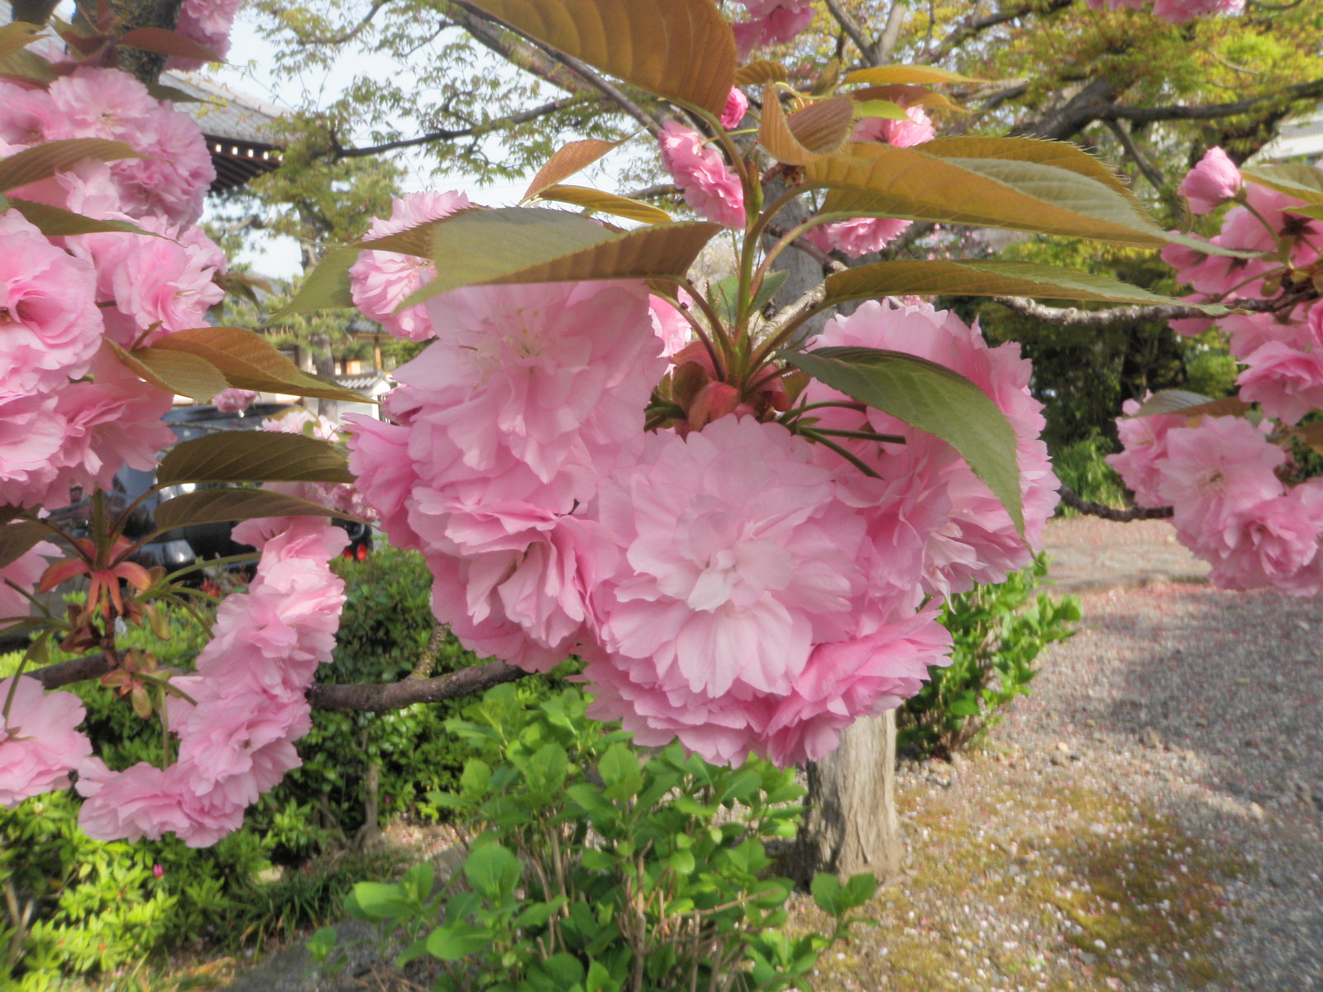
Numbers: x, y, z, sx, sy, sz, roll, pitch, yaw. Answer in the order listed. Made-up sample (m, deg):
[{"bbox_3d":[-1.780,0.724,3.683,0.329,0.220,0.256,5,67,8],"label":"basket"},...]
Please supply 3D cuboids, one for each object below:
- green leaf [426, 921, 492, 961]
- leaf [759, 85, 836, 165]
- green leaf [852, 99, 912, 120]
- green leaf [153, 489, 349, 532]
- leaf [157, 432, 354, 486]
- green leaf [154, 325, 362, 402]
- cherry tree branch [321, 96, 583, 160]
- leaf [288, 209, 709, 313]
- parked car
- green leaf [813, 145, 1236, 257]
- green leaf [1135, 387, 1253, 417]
[{"bbox_3d":[-0.301,0.665,1.600,0.100,0.022,0.065,-7,35,-6],"label":"green leaf"},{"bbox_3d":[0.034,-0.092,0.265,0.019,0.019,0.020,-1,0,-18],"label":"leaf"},{"bbox_3d":[0.094,-0.166,0.460,0.028,0.009,0.018,8,4,0],"label":"green leaf"},{"bbox_3d":[-0.169,0.006,0.450,0.090,0.016,0.030,3,3,0],"label":"green leaf"},{"bbox_3d":[-0.167,-0.016,0.450,0.092,0.022,0.030,2,3,0],"label":"leaf"},{"bbox_3d":[-0.143,-0.047,0.380,0.073,0.017,0.032,15,4,0],"label":"green leaf"},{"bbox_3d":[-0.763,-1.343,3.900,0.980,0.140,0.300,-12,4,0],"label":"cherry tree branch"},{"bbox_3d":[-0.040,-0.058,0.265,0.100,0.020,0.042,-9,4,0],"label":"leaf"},{"bbox_3d":[-4.750,-0.090,11.000,1.700,1.600,4.200,-3,5,-42],"label":"parked car"},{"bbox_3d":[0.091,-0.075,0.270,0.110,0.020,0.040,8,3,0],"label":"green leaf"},{"bbox_3d":[0.223,-0.039,0.450,0.052,0.012,0.025,-5,3,0],"label":"green leaf"}]

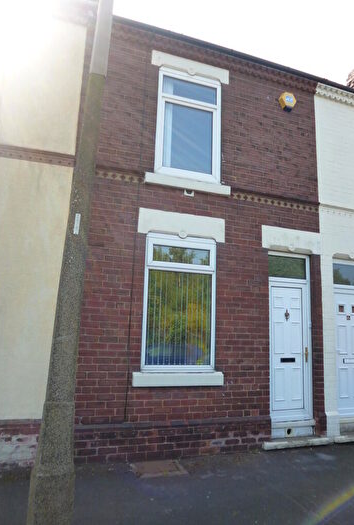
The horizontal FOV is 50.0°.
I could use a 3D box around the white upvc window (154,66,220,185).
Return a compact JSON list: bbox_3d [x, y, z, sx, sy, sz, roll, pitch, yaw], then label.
[{"bbox_3d":[0.175,-2.047,5.652,1.040,1.710,0.070,5,-11,-19],"label":"white upvc window"}]

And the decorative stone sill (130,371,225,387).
[{"bbox_3d":[0.014,1.515,4.946,1.251,0.166,0.150,5,-11,-19],"label":"decorative stone sill"}]

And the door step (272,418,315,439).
[{"bbox_3d":[1.624,2.405,5.506,0.802,0.233,0.180,5,-11,-19],"label":"door step"}]

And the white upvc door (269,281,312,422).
[{"bbox_3d":[1.644,1.285,5.685,0.864,2.059,0.070,5,-11,-19],"label":"white upvc door"}]

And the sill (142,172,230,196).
[{"bbox_3d":[0.152,-1.093,5.424,1.300,0.139,0.150,5,-11,-19],"label":"sill"}]

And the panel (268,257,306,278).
[{"bbox_3d":[1.686,0.071,5.894,0.709,0.329,0.030,5,-11,-19],"label":"panel"}]

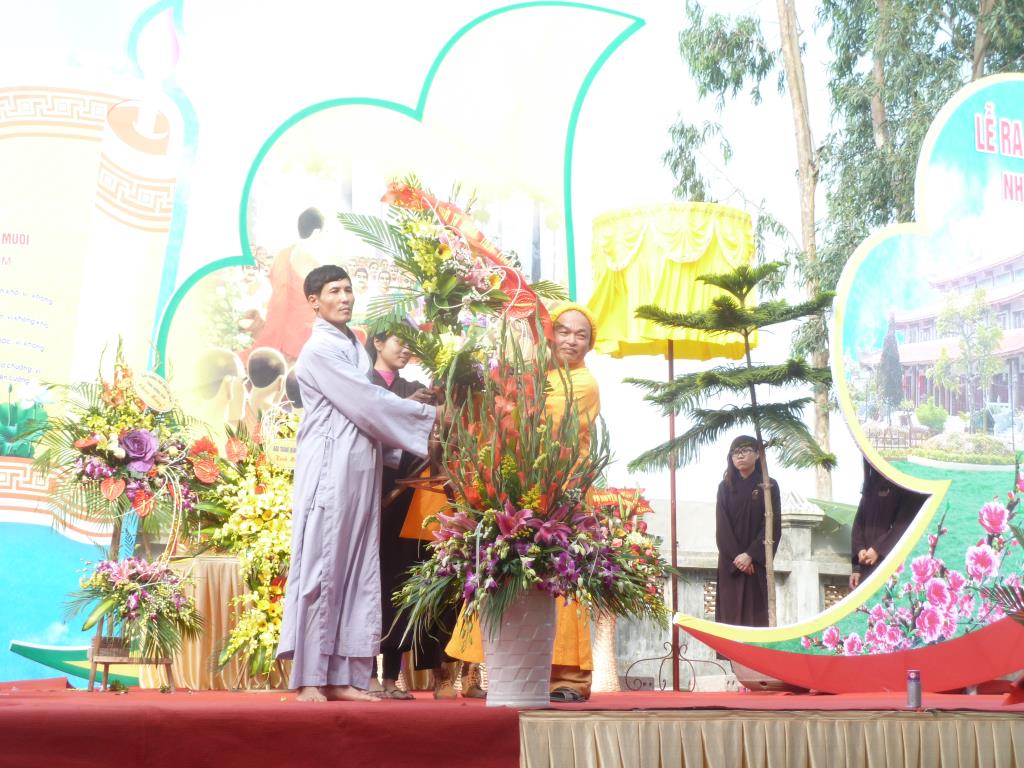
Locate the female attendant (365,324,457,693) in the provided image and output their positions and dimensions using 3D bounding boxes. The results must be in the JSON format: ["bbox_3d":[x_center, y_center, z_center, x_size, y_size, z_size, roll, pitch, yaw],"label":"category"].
[{"bbox_3d":[-0.422,0.514,7.852,0.450,1.454,0.450,-5,-9,31],"label":"female attendant"}]

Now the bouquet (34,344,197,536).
[{"bbox_3d":[-1.857,0.270,9.248,0.771,0.919,0.500,1,-8,-6],"label":"bouquet"}]

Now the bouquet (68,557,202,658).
[{"bbox_3d":[-1.764,1.030,9.145,0.633,0.468,0.450,1,-8,-6],"label":"bouquet"}]

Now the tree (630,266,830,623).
[{"bbox_3d":[1.044,0.393,9.332,0.986,1.965,0.950,0,-8,0],"label":"tree"}]

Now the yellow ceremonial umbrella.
[{"bbox_3d":[0.772,0.282,9.549,0.822,2.363,0.822,0,-8,0],"label":"yellow ceremonial umbrella"}]

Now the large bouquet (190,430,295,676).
[{"bbox_3d":[-1.192,0.761,9.383,0.694,1.233,0.500,0,-8,0],"label":"large bouquet"}]

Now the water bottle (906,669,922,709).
[{"bbox_3d":[1.383,1.027,6.673,0.050,0.130,0.050,0,-8,0],"label":"water bottle"}]

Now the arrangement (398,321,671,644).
[{"bbox_3d":[0.078,0.335,6.867,0.944,1.125,0.750,0,-8,0],"label":"arrangement"}]

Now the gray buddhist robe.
[{"bbox_3d":[-0.603,0.448,7.580,0.550,1.416,0.500,-4,-9,28],"label":"gray buddhist robe"}]

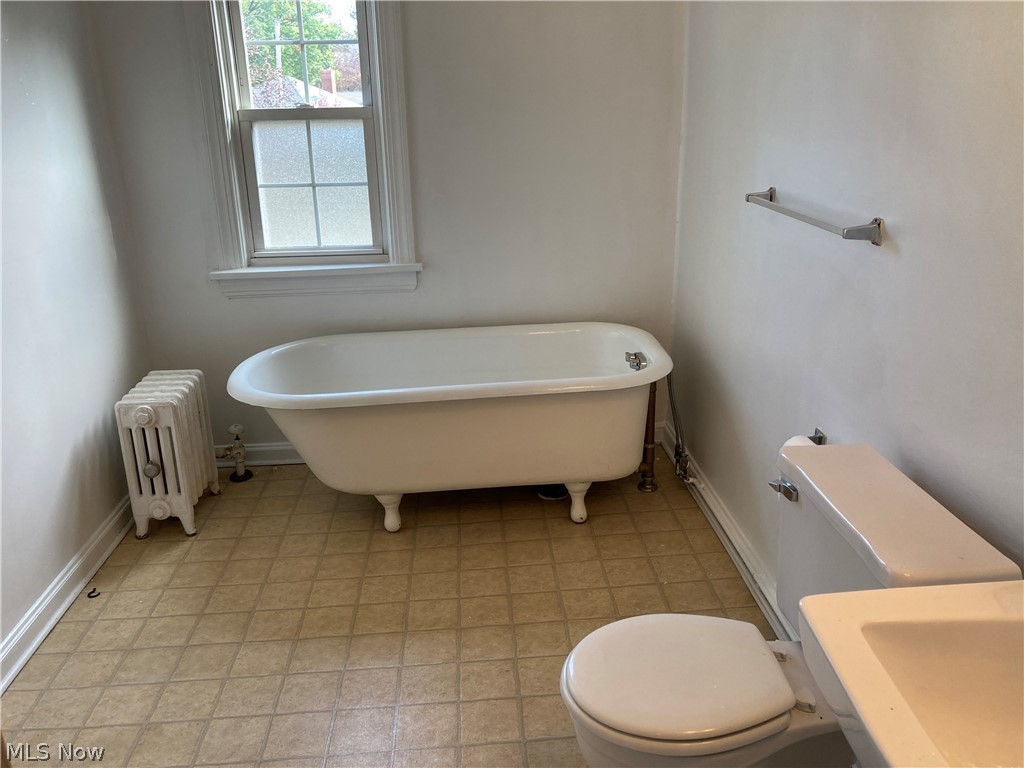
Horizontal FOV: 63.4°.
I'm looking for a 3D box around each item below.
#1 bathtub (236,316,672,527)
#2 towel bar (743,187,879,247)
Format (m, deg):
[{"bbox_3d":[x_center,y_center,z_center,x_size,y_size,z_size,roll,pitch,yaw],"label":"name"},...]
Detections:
[{"bbox_3d":[-0.203,0.168,3.006,1.524,0.580,0.762,-3,19,-5],"label":"bathtub"},{"bbox_3d":[0.688,-0.406,1.957,0.076,0.054,0.622,-2,19,-3],"label":"towel bar"}]

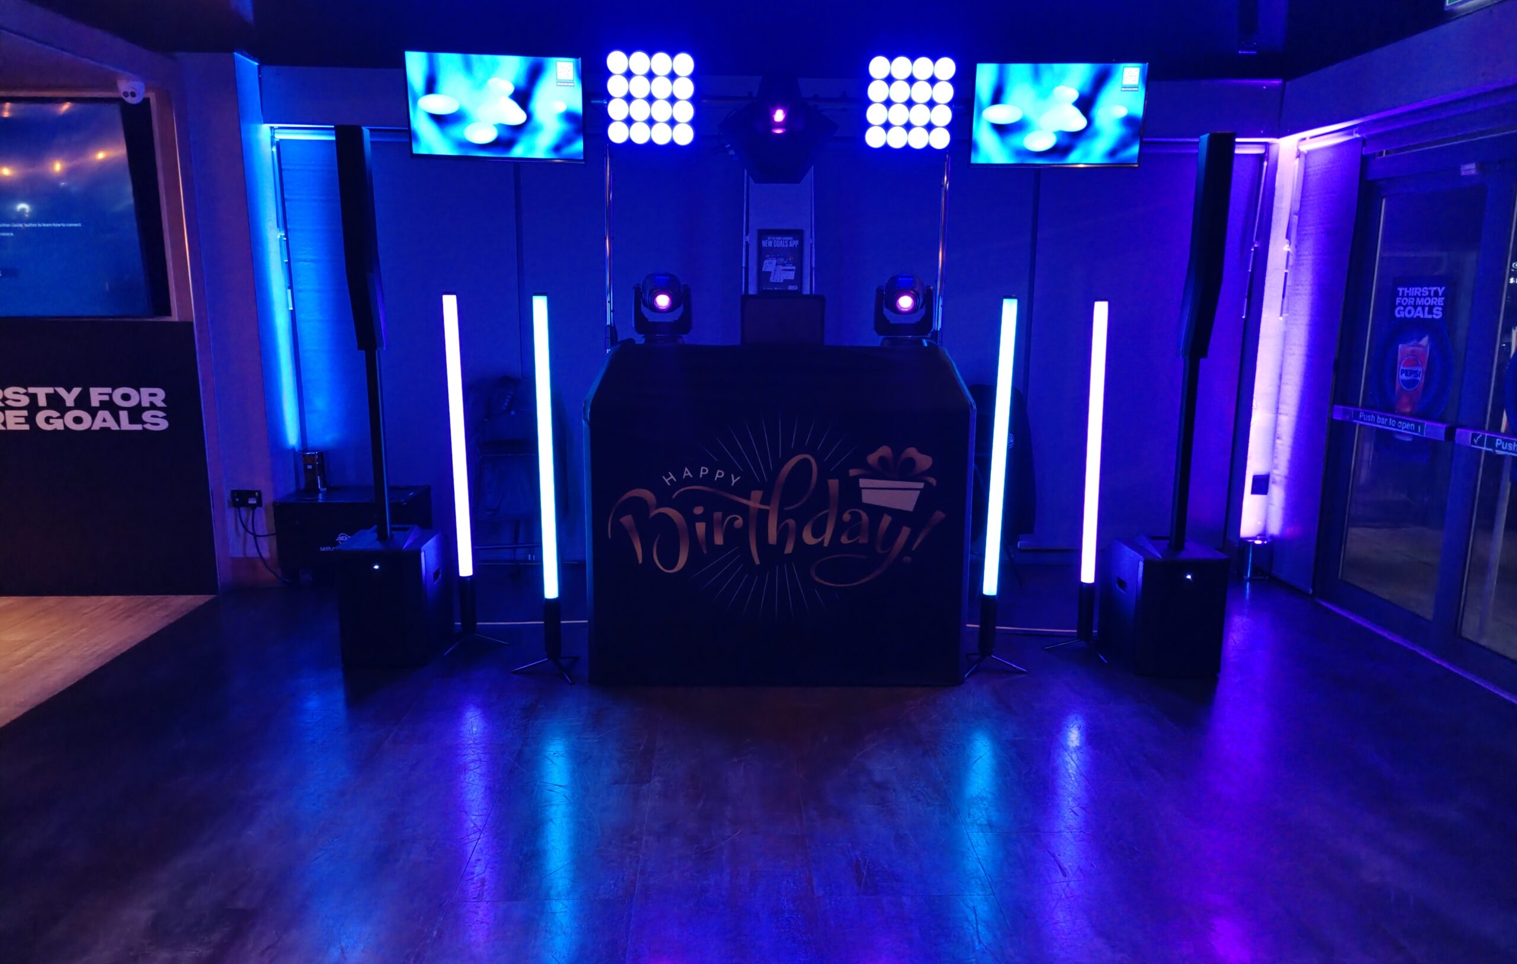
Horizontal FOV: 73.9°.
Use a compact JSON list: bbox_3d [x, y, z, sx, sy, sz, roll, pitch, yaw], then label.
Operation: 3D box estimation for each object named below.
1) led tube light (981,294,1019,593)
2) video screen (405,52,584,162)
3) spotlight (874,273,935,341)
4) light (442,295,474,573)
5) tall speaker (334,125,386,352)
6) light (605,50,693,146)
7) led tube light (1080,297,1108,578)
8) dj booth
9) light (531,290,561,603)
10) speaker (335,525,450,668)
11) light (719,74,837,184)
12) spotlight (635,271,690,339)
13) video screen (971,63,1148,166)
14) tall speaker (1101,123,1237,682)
[{"bbox_3d":[0.917,-0.117,3.829,0.052,1.156,0.052,1,11,0],"label":"led tube light"},{"bbox_3d":[-1.096,-1.571,4.241,0.725,0.430,0.070,-1,16,-7],"label":"video screen"},{"bbox_3d":[0.620,-0.722,4.266,0.240,0.325,0.210,0,11,-2],"label":"spotlight"},{"bbox_3d":[-1.217,-0.173,4.074,0.052,1.163,0.052,0,11,0],"label":"light"},{"bbox_3d":[-1.526,-0.924,3.869,0.100,0.835,0.135,0,11,0],"label":"tall speaker"},{"bbox_3d":[-0.445,-1.594,4.179,0.370,0.380,0.120,-1,12,-7],"label":"light"},{"bbox_3d":[1.341,-0.146,4.027,0.052,1.152,0.052,-1,11,0],"label":"led tube light"},{"bbox_3d":[0.060,0.100,4.197,1.430,1.280,0.700,0,11,0],"label":"dj booth"},{"bbox_3d":[-0.800,-0.114,3.786,0.052,1.167,0.052,0,11,0],"label":"light"},{"bbox_3d":[-1.526,0.475,4.293,0.345,0.485,0.420,1,11,1],"label":"speaker"},{"bbox_3d":[0.081,-1.458,4.154,0.465,0.410,0.340,0,11,-2],"label":"light"},{"bbox_3d":[-0.398,-0.721,4.229,0.240,0.325,0.210,0,11,-2],"label":"spotlight"},{"bbox_3d":[1.258,-1.538,4.220,0.715,0.412,0.060,1,13,3],"label":"video screen"},{"bbox_3d":[1.642,-0.282,3.930,0.340,2.030,0.430,0,11,0],"label":"tall speaker"}]

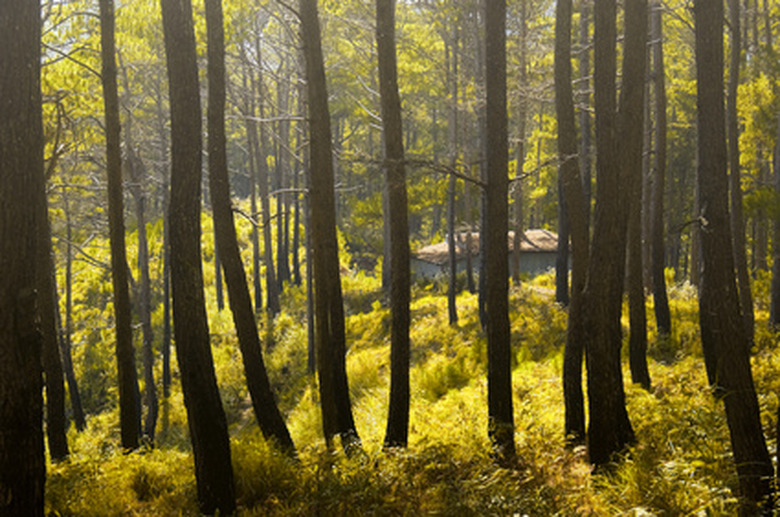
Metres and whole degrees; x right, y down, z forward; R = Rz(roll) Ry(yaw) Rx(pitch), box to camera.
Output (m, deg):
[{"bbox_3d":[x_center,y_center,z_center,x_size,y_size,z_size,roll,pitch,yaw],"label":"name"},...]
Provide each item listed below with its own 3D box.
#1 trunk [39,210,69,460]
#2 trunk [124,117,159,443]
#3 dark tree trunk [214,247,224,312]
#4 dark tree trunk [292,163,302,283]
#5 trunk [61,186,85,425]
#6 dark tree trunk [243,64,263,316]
[{"bbox_3d":[-4.058,0.934,17.500,0.241,2.980,0.230,-2,2,0],"label":"trunk"},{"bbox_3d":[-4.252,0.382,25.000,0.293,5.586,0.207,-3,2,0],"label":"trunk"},{"bbox_3d":[-5.640,0.663,48.000,0.199,2.061,0.182,-4,2,0],"label":"dark tree trunk"},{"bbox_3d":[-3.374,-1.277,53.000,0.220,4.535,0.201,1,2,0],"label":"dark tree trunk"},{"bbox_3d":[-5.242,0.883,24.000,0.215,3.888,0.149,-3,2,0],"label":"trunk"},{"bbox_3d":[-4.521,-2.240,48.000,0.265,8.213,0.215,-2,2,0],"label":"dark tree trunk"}]

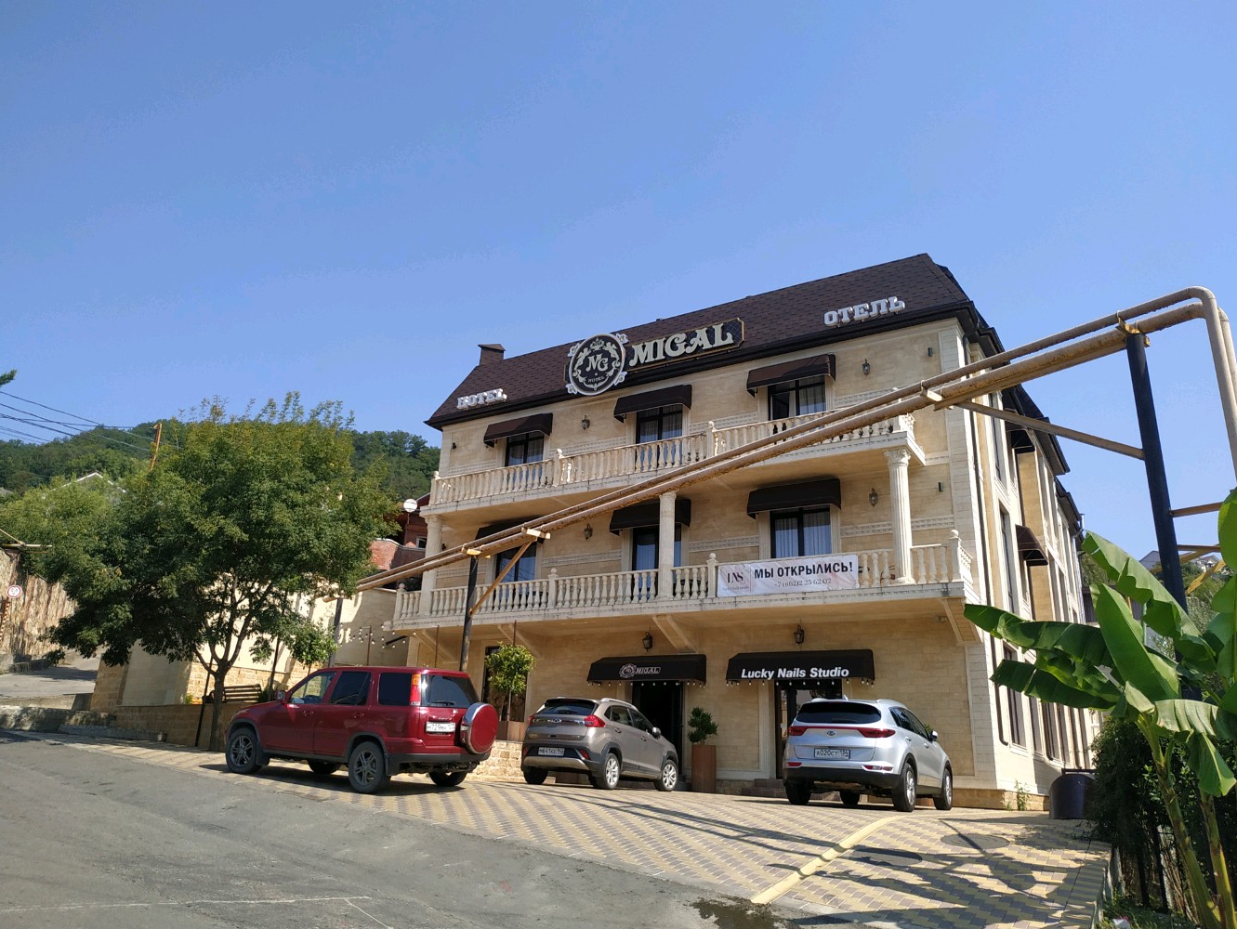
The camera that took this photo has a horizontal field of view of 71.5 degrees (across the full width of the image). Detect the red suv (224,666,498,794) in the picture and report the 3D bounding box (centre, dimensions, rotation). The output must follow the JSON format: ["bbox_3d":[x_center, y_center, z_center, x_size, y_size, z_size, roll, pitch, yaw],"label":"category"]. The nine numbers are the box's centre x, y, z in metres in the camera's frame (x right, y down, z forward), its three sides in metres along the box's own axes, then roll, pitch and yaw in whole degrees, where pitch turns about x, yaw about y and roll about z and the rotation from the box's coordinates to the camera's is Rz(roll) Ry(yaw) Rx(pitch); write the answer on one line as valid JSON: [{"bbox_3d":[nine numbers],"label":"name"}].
[{"bbox_3d":[-3.840,3.800,12.700,4.450,1.680,1.780,-7,-19,30],"label":"red suv"}]

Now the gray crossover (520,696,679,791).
[{"bbox_3d":[-0.246,5.583,17.056,1.770,1.570,4.200,-7,-22,26],"label":"gray crossover"}]

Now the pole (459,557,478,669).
[{"bbox_3d":[-3.873,4.780,21.755,0.190,4.900,0.190,-8,-21,30],"label":"pole"}]

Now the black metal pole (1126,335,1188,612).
[{"bbox_3d":[5.701,1.115,8.779,0.200,5.400,0.200,-8,-21,30],"label":"black metal pole"}]

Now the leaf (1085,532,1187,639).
[{"bbox_3d":[4.095,0.962,6.800,0.780,0.720,0.400,-8,-21,30],"label":"leaf"}]

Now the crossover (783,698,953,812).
[{"bbox_3d":[4.269,4.892,14.421,1.860,1.640,4.480,-9,-22,30],"label":"crossover"}]

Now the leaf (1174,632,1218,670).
[{"bbox_3d":[5.343,1.734,7.950,0.360,0.360,0.300,6,-18,-11],"label":"leaf"}]

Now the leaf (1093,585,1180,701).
[{"bbox_3d":[3.922,1.352,6.500,0.620,0.820,0.350,-8,-21,30],"label":"leaf"}]

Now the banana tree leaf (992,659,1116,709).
[{"bbox_3d":[4.086,2.055,8.050,1.120,0.450,0.400,-1,-18,10],"label":"banana tree leaf"}]

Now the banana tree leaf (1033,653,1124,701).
[{"bbox_3d":[3.597,1.646,6.700,0.680,0.330,0.350,-7,-21,27],"label":"banana tree leaf"}]

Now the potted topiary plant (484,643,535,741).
[{"bbox_3d":[-2.196,4.618,17.400,1.020,2.000,1.000,-9,-22,31],"label":"potted topiary plant"}]

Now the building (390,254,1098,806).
[{"bbox_3d":[5.320,3.808,28.026,16.300,12.500,19.000,-9,-22,31],"label":"building"}]

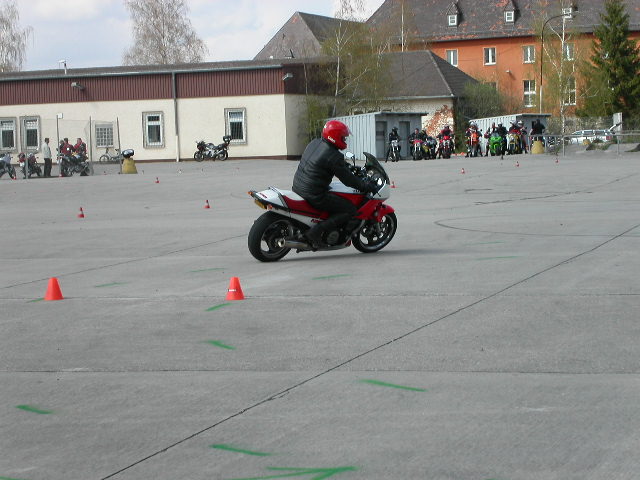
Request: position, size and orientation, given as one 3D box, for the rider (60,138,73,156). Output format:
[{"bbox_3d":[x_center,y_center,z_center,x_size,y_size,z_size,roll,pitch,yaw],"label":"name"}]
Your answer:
[{"bbox_3d":[-11.582,-3.759,95.955,0.420,1.720,0.550,-5,4,-41],"label":"rider"}]

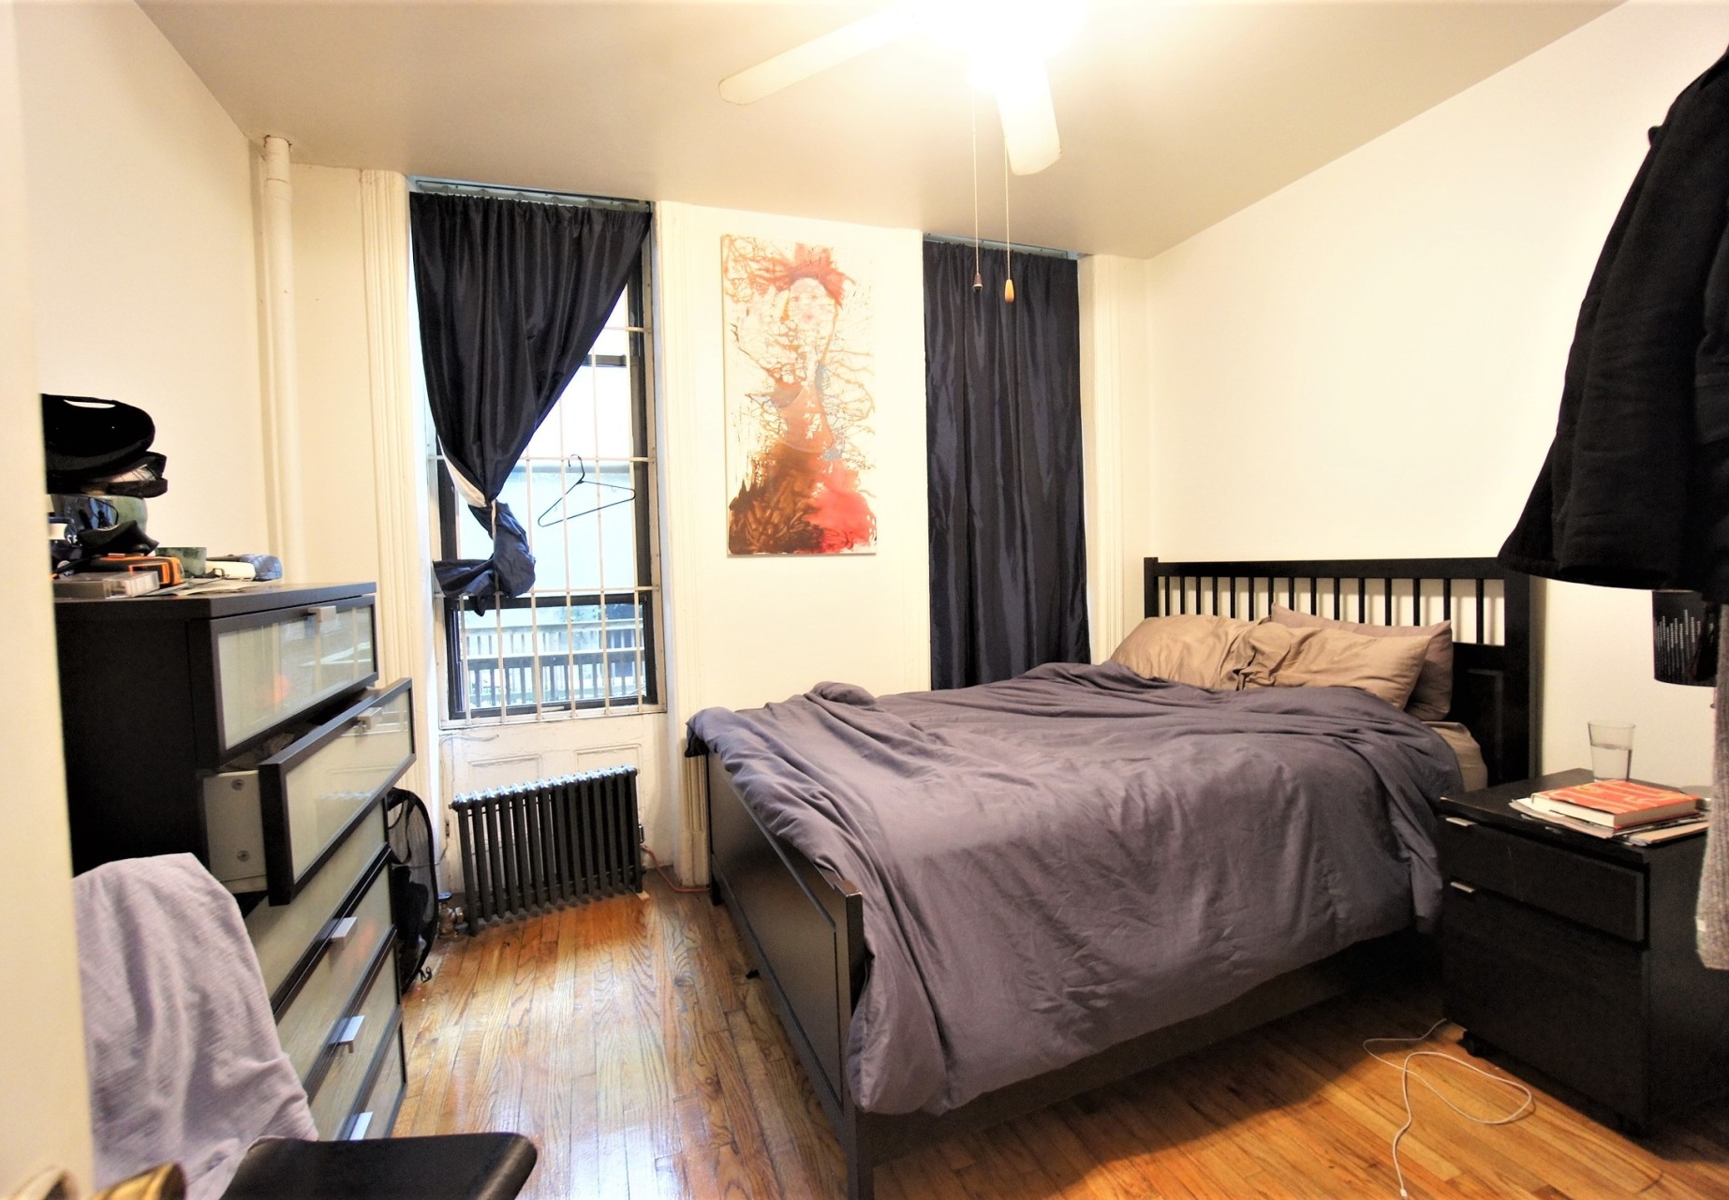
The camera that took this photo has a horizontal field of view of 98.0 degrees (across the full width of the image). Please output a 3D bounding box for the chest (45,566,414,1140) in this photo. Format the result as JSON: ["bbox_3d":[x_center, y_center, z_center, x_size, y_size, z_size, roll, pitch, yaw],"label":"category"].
[{"bbox_3d":[-1.174,0.601,1.336,0.550,1.226,0.835,-2,3,-21],"label":"chest"}]

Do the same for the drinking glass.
[{"bbox_3d":[1.897,0.393,1.909,0.082,0.145,0.082,-2,3,-21],"label":"drinking glass"}]

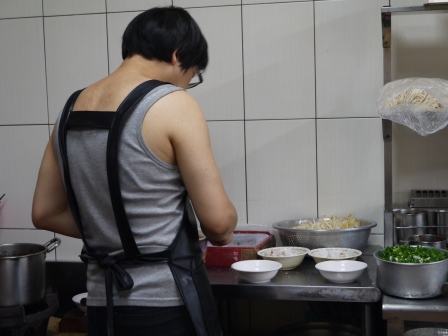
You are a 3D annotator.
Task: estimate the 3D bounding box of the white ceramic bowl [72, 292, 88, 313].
[{"bbox_3d":[-0.405,0.435,2.282,0.144,0.052,0.144,-2,5,0],"label":"white ceramic bowl"}]

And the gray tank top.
[{"bbox_3d":[-0.270,0.058,1.930,0.385,0.585,0.255,2,6,30],"label":"gray tank top"}]

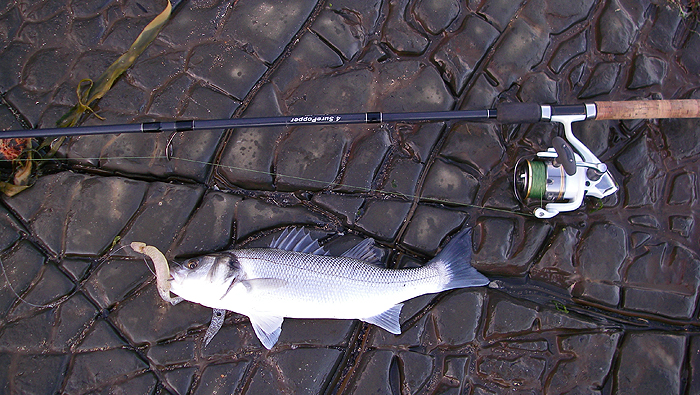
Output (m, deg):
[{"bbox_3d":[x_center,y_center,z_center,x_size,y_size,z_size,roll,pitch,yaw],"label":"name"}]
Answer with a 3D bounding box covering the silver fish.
[{"bbox_3d":[-0.027,0.118,1.000,0.414,0.056,0.158,-1,81,0],"label":"silver fish"}]

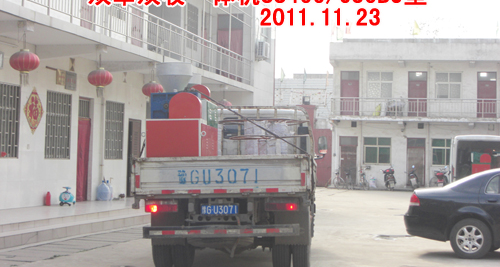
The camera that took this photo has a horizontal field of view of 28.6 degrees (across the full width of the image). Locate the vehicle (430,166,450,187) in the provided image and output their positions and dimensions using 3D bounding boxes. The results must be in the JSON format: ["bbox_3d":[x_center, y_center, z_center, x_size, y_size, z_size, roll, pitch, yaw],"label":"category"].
[{"bbox_3d":[8.741,2.043,44.600,0.720,1.100,1.800,1,-1,10],"label":"vehicle"}]

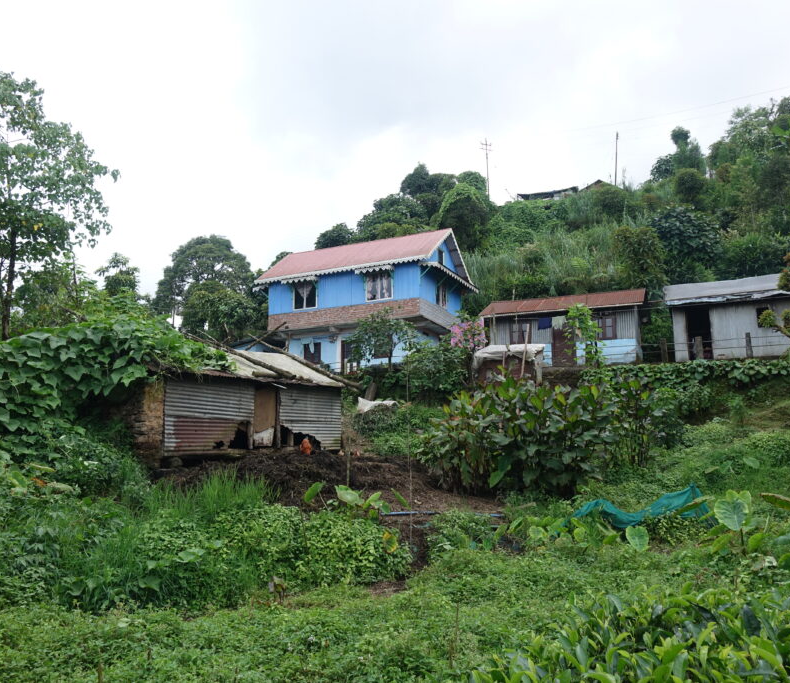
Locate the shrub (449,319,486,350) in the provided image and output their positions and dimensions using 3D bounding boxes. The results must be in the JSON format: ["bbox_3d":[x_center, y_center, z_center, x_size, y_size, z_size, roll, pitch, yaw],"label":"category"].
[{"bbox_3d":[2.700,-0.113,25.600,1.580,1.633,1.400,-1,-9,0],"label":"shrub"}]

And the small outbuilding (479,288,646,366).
[{"bbox_3d":[6.802,-0.344,27.321,6.050,3.000,3.650,-4,-9,18],"label":"small outbuilding"}]

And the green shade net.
[{"bbox_3d":[3.344,2.261,9.300,1.842,0.620,0.750,-1,-9,0],"label":"green shade net"}]

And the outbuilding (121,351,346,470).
[{"bbox_3d":[-3.710,1.280,15.319,2.900,2.650,5.700,-7,-11,33],"label":"outbuilding"}]

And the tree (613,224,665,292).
[{"bbox_3d":[11.281,-3.530,31.500,2.532,3.700,2.500,-1,-9,0],"label":"tree"}]

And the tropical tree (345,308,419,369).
[{"bbox_3d":[-0.502,-0.037,25.400,2.625,2.431,2.400,-1,-9,0],"label":"tropical tree"}]

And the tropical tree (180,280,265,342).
[{"bbox_3d":[-8.290,-0.870,33.000,4.169,4.115,3.900,-1,-9,0],"label":"tropical tree"}]

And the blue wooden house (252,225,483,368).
[{"bbox_3d":[-1.160,-1.379,30.960,8.350,6.300,6.400,-5,-10,23],"label":"blue wooden house"}]

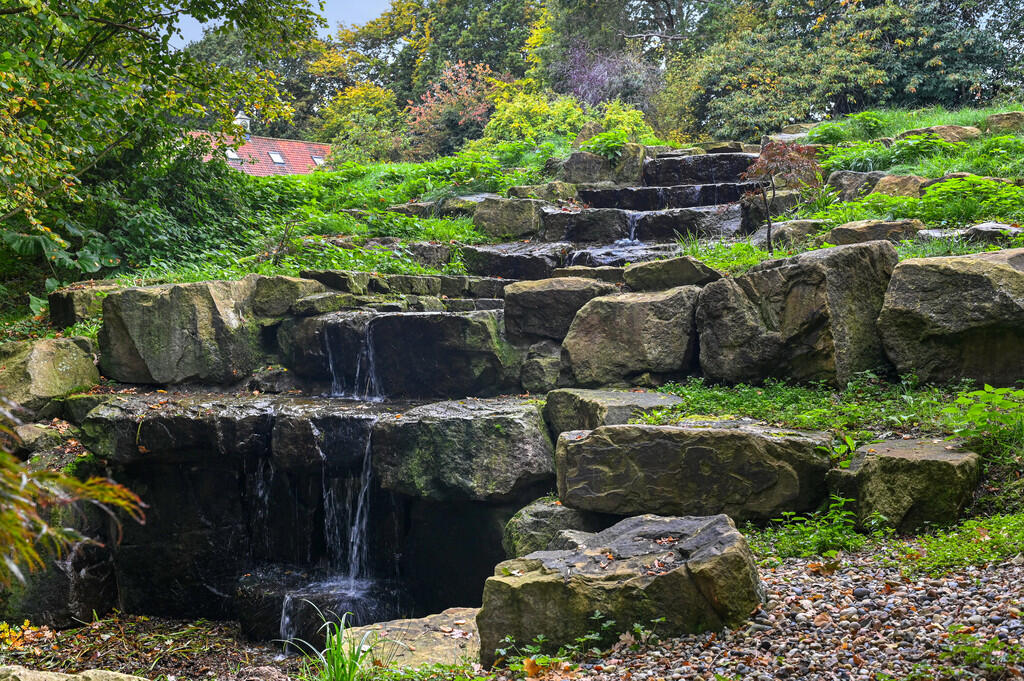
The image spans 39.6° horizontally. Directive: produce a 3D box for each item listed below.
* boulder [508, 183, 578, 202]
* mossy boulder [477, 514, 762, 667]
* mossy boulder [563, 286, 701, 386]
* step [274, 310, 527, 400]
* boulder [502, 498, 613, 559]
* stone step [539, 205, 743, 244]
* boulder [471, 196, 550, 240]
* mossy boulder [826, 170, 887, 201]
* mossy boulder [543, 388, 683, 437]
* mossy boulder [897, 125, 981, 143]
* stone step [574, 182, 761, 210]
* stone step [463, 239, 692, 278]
[{"bbox_3d":[0.217,-1.072,10.300,0.520,0.170,0.350,0,6,0],"label":"boulder"},{"bbox_3d":[0.395,0.928,5.400,1.000,0.400,0.650,-2,6,-20],"label":"mossy boulder"},{"bbox_3d":[0.593,-0.027,7.250,0.666,0.487,0.450,0,6,0],"label":"mossy boulder"},{"bbox_3d":[-0.529,0.060,7.000,1.170,0.400,0.600,0,6,0],"label":"step"},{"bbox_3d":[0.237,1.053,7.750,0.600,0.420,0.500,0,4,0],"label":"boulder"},{"bbox_3d":[0.797,-0.734,8.950,1.275,0.251,0.500,0,6,0],"label":"stone step"},{"bbox_3d":[-0.012,-0.962,11.200,0.600,0.340,0.480,1,4,8],"label":"boulder"},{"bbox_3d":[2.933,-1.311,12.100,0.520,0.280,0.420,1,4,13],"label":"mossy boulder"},{"bbox_3d":[0.495,0.405,6.850,0.523,0.263,0.550,3,6,26],"label":"mossy boulder"},{"bbox_3d":[4.322,-2.087,14.400,0.860,0.220,0.500,1,4,14],"label":"mossy boulder"},{"bbox_3d":[1.031,-0.953,9.400,1.210,0.187,0.500,0,6,0],"label":"stone step"},{"bbox_3d":[0.391,-0.519,8.900,1.420,0.240,0.750,0,6,0],"label":"stone step"}]

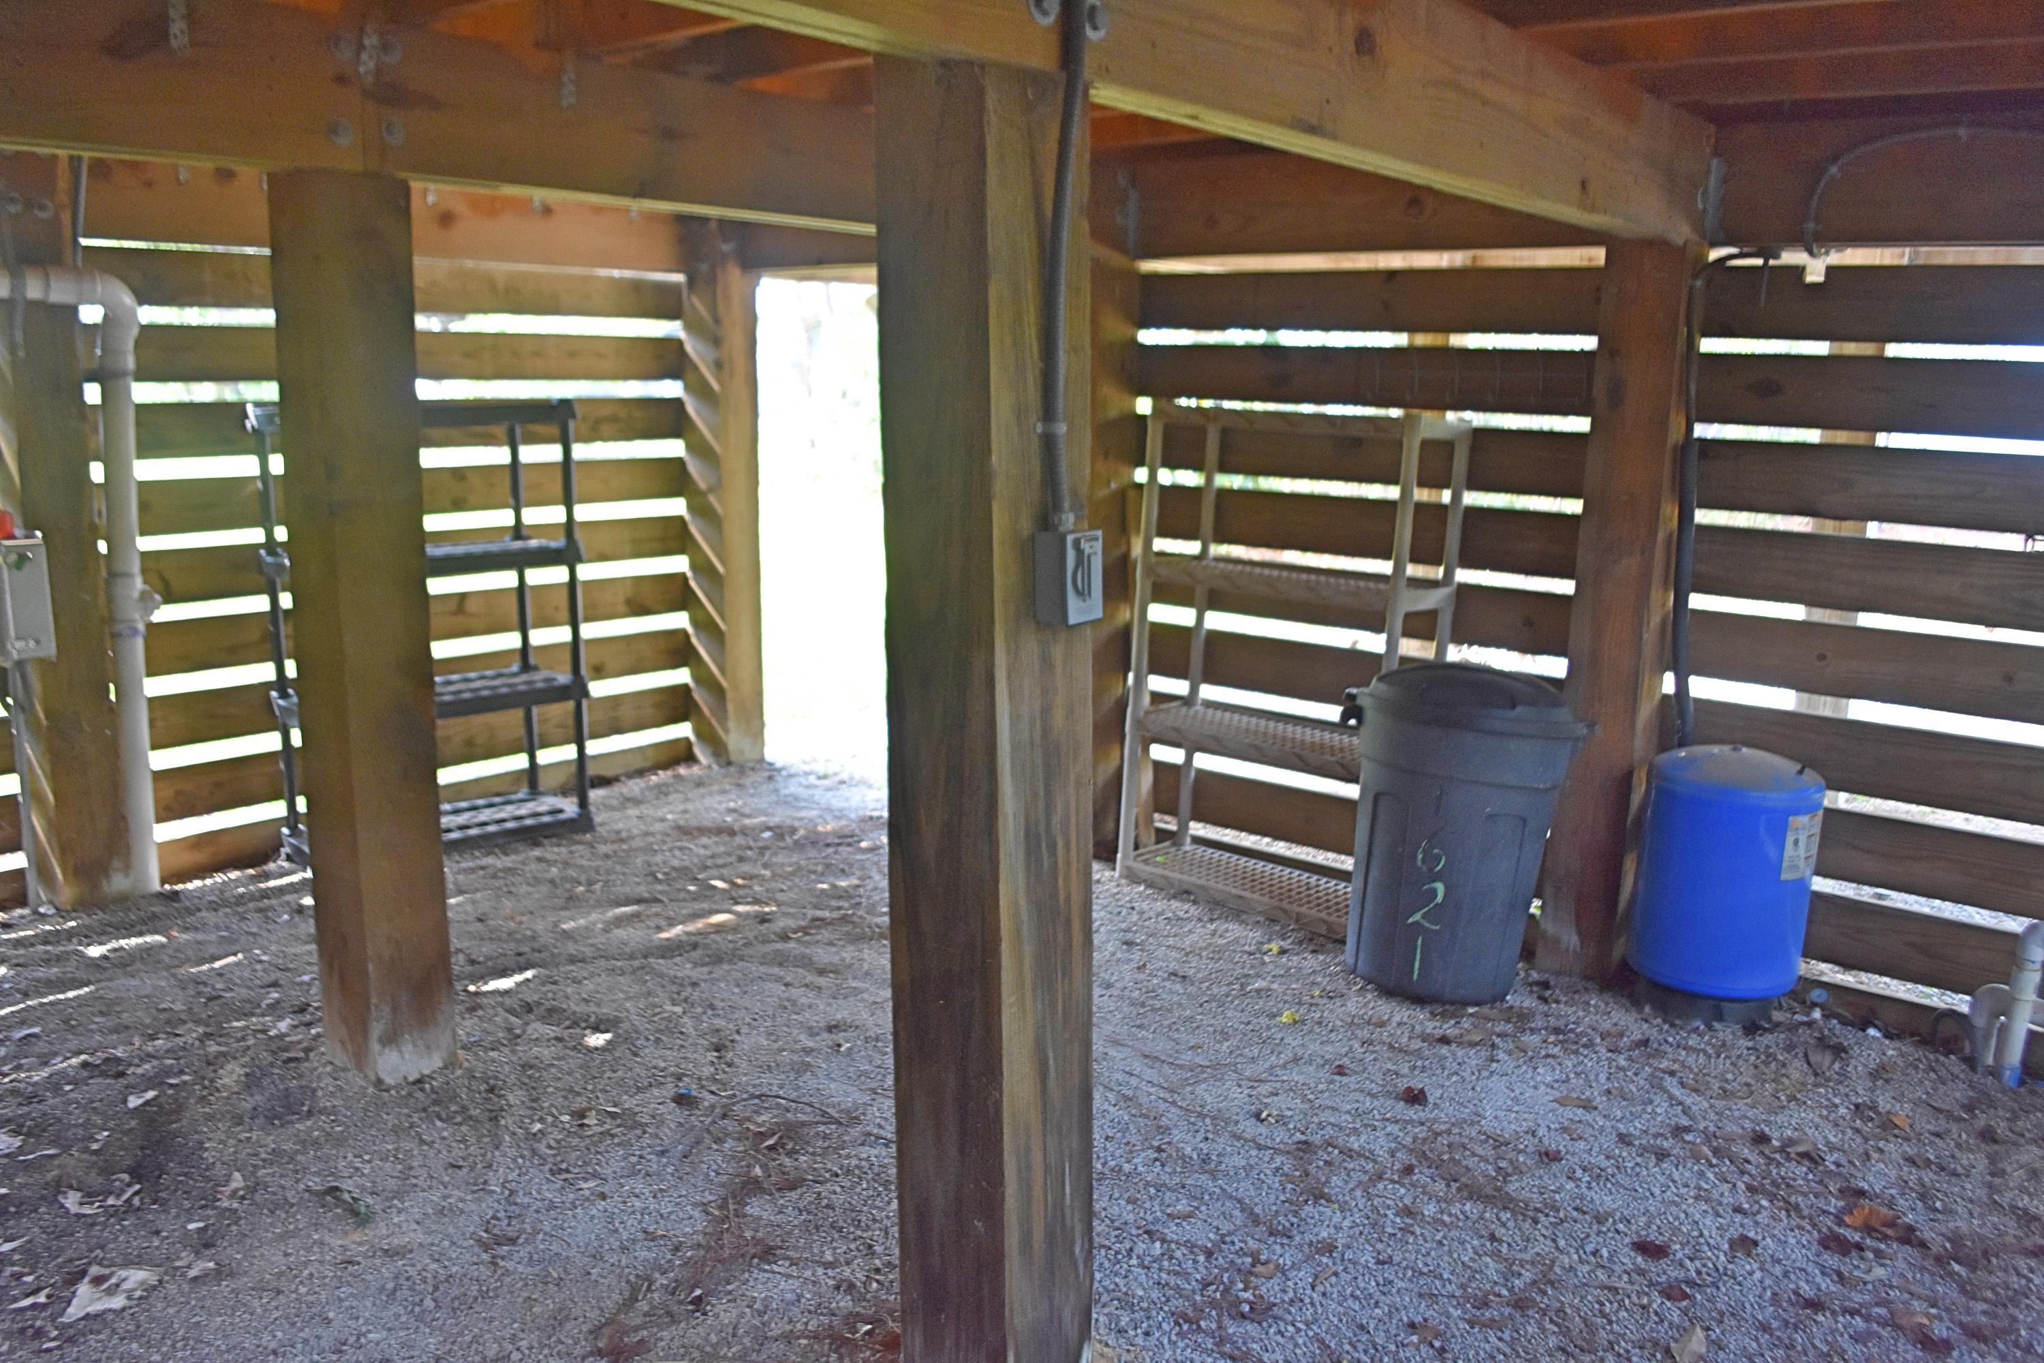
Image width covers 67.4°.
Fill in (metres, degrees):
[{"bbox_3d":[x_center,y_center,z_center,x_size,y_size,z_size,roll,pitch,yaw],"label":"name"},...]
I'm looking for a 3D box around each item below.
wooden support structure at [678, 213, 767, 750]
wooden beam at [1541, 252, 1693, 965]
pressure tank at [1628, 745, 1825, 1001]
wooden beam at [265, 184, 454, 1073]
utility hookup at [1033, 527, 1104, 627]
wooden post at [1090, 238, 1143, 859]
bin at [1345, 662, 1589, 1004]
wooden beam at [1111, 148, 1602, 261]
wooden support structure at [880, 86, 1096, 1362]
[{"bbox_3d":[-1.167,-0.718,5.998,0.188,2.058,0.188,10,15,37],"label":"wooden support structure"},{"bbox_3d":[1.578,-0.165,4.044,0.188,1.936,0.188,10,15,37],"label":"wooden beam"},{"bbox_3d":[1.756,0.450,3.828,0.399,0.597,0.399,10,15,37],"label":"pressure tank"},{"bbox_3d":[-1.305,-0.074,3.050,0.188,1.778,0.188,10,14,37],"label":"wooden beam"},{"bbox_3d":[0.059,-0.130,1.902,0.053,0.113,0.077,8,15,37],"label":"utility hookup"},{"bbox_3d":[0.232,-0.414,5.023,0.188,1.993,0.188,10,15,37],"label":"wooden post"},{"bbox_3d":[1.137,0.383,4.030,0.576,0.786,0.557,5,11,-1],"label":"bin"},{"bbox_3d":[0.988,-1.380,4.326,1.560,0.320,0.071,10,15,37],"label":"wooden beam"},{"bbox_3d":[-0.041,0.084,2.017,0.188,1.668,0.188,8,15,37],"label":"wooden support structure"}]

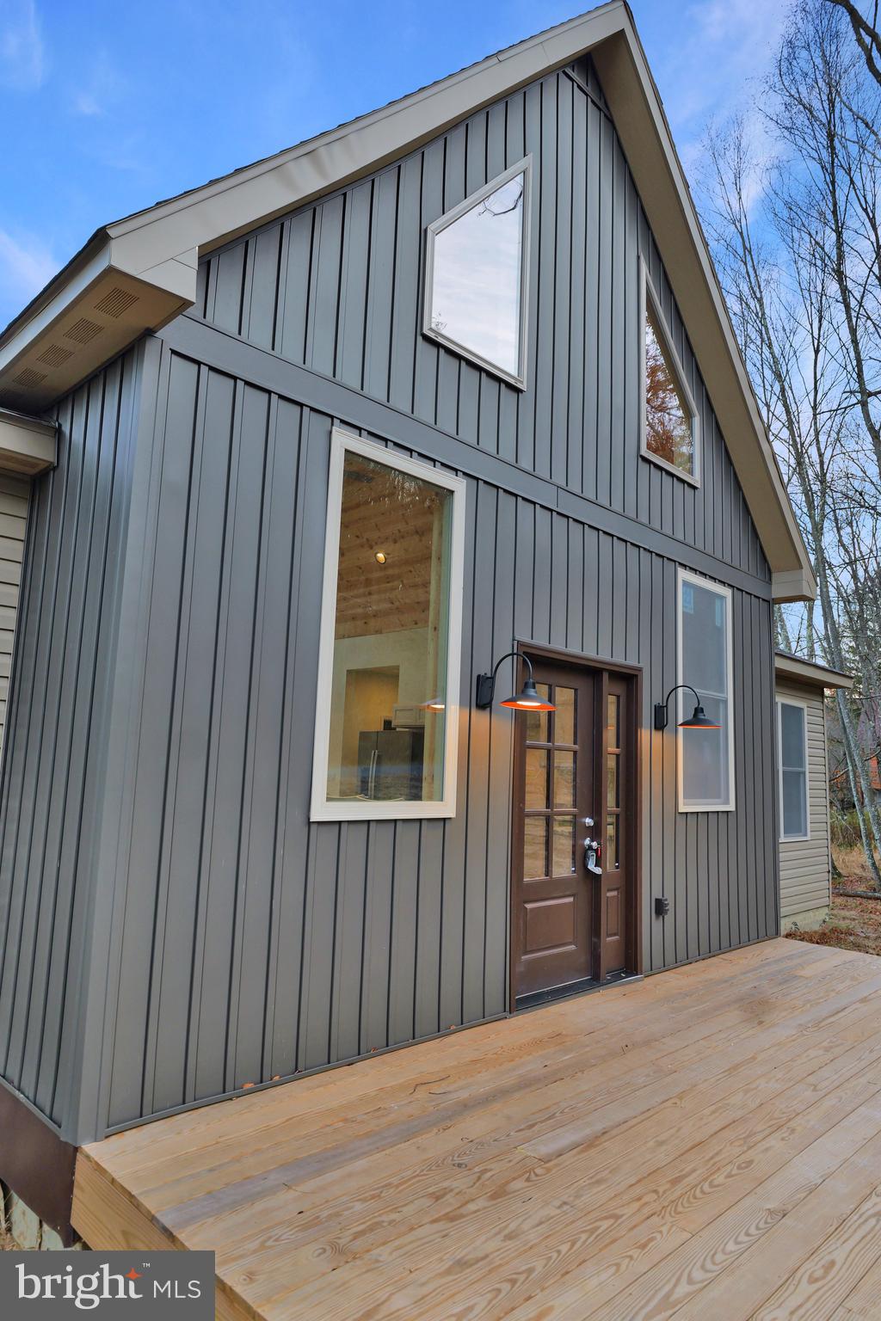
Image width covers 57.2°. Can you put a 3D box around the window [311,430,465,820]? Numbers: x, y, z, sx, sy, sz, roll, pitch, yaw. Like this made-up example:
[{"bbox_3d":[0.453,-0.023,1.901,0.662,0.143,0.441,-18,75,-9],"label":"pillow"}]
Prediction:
[{"bbox_3d":[-0.222,-0.145,4.169,0.080,1.900,0.960,-6,-11,44],"label":"window"}]

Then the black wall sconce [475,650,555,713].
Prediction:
[{"bbox_3d":[0.421,0.108,4.460,0.475,0.320,0.310,-6,-11,44],"label":"black wall sconce"}]

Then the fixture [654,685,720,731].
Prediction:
[{"bbox_3d":[1.793,0.345,5.844,0.475,0.320,0.310,-6,-11,44],"label":"fixture"}]

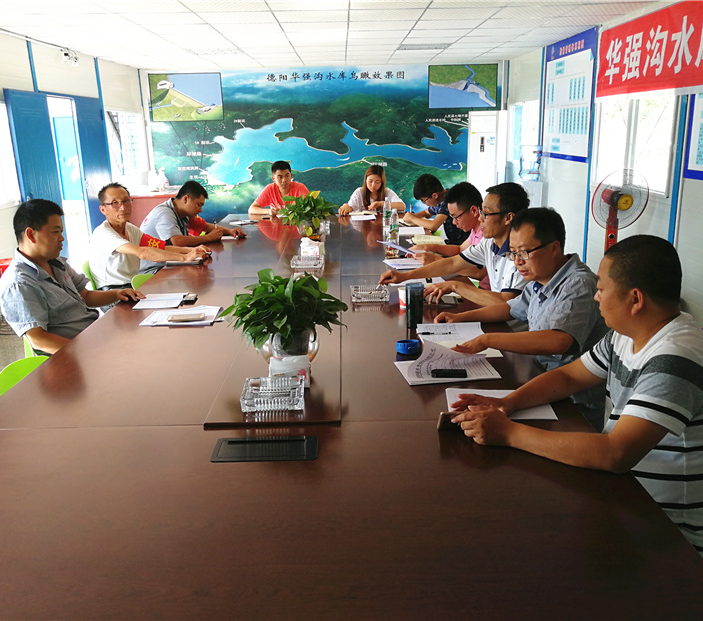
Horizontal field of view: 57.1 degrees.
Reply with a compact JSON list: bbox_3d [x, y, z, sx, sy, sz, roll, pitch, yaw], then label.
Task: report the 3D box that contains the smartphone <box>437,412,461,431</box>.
[{"bbox_3d":[0.304,0.283,1.696,0.152,0.072,0.009,-4,46,-8],"label":"smartphone"}]

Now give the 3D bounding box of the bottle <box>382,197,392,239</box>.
[{"bbox_3d":[0.250,-0.672,4.700,0.066,0.258,0.066,-2,16,-1],"label":"bottle"}]

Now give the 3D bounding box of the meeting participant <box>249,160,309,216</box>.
[{"bbox_3d":[-0.674,-0.816,6.310,0.570,1.265,0.580,-3,16,-5],"label":"meeting participant"}]

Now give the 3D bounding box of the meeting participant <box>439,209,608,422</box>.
[{"bbox_3d":[0.656,0.253,2.349,0.600,1.260,0.520,-5,16,-12],"label":"meeting participant"}]

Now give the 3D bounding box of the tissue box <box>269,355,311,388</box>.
[{"bbox_3d":[-0.196,0.189,2.033,0.125,0.100,0.070,-3,16,-6],"label":"tissue box"}]

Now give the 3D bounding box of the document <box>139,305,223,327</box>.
[{"bbox_3d":[-0.744,0.028,2.851,0.300,0.012,0.235,-1,16,2],"label":"document"}]

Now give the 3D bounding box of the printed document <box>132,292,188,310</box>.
[{"bbox_3d":[-0.910,-0.045,3.116,0.215,0.013,0.280,-2,16,1],"label":"printed document"}]

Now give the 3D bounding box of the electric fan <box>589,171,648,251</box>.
[{"bbox_3d":[1.783,-0.361,4.501,0.420,1.245,0.400,-5,16,-12],"label":"electric fan"}]

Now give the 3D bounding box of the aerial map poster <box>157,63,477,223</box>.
[{"bbox_3d":[-0.436,-2.515,9.956,5.100,2.300,0.050,-2,16,-1],"label":"aerial map poster"}]

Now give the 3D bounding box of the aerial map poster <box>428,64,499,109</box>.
[{"bbox_3d":[1.690,-3.375,9.747,1.040,0.620,0.030,-2,16,-1],"label":"aerial map poster"}]

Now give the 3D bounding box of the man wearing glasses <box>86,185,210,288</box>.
[{"bbox_3d":[-1.281,-0.169,4.037,0.740,1.240,0.520,3,16,15],"label":"man wearing glasses"}]

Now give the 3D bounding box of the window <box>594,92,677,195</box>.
[{"bbox_3d":[2.455,-1.490,5.699,0.080,0.850,1.620,-2,16,-1],"label":"window"}]

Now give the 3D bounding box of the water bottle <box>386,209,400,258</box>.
[{"bbox_3d":[0.305,-0.603,4.550,0.064,0.232,0.064,-2,16,0],"label":"water bottle"}]

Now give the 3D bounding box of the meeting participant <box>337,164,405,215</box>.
[{"bbox_3d":[0.202,-0.801,6.276,0.570,1.203,0.580,-1,16,1],"label":"meeting participant"}]

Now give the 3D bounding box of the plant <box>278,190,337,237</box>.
[{"bbox_3d":[-0.316,-0.686,4.603,0.430,0.350,0.410,-2,16,-1],"label":"plant"}]

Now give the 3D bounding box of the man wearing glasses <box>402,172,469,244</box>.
[{"bbox_3d":[0.717,-0.521,5.268,0.640,1.150,0.520,1,16,9],"label":"man wearing glasses"}]

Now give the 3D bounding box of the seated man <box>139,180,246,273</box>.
[{"bbox_3d":[-1.168,-0.311,4.679,0.700,1.225,0.580,-3,16,-3],"label":"seated man"}]

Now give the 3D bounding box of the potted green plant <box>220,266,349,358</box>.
[{"bbox_3d":[-0.219,0.035,2.155,0.410,0.335,0.380,-2,16,0],"label":"potted green plant"}]

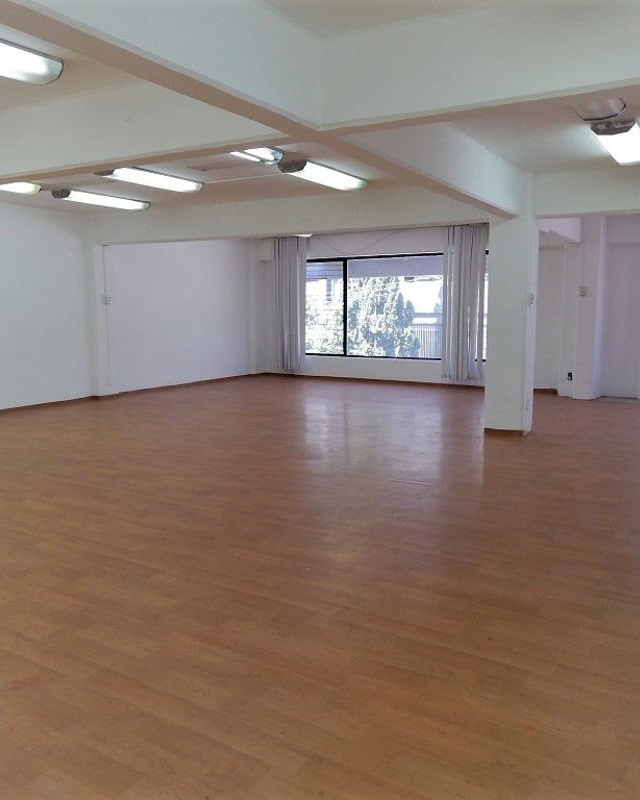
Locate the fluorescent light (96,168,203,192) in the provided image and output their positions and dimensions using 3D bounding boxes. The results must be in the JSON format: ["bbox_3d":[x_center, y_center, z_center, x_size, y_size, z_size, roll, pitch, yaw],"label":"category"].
[{"bbox_3d":[-1.763,-2.326,7.486,0.324,0.098,1.247,4,8,30],"label":"fluorescent light"}]

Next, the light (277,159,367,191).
[{"bbox_3d":[0.046,-2.307,7.326,0.324,0.098,1.247,4,8,30],"label":"light"}]

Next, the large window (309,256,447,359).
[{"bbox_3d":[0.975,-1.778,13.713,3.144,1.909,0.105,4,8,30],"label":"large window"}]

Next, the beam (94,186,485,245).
[{"bbox_3d":[-0.627,-2.273,8.863,5.798,0.440,0.195,4,8,30],"label":"beam"}]

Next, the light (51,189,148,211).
[{"bbox_3d":[-2.617,-2.414,8.583,0.325,0.078,1.248,4,8,30],"label":"light"}]

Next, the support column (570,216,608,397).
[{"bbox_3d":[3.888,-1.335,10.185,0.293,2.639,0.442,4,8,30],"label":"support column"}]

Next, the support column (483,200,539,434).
[{"bbox_3d":[2.079,-0.811,7.659,0.436,2.358,0.393,4,8,30],"label":"support column"}]

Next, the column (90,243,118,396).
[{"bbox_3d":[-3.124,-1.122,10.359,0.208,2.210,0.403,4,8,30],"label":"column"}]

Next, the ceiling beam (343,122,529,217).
[{"bbox_3d":[0.977,-1.925,5.701,0.223,0.453,3.838,4,8,30],"label":"ceiling beam"}]

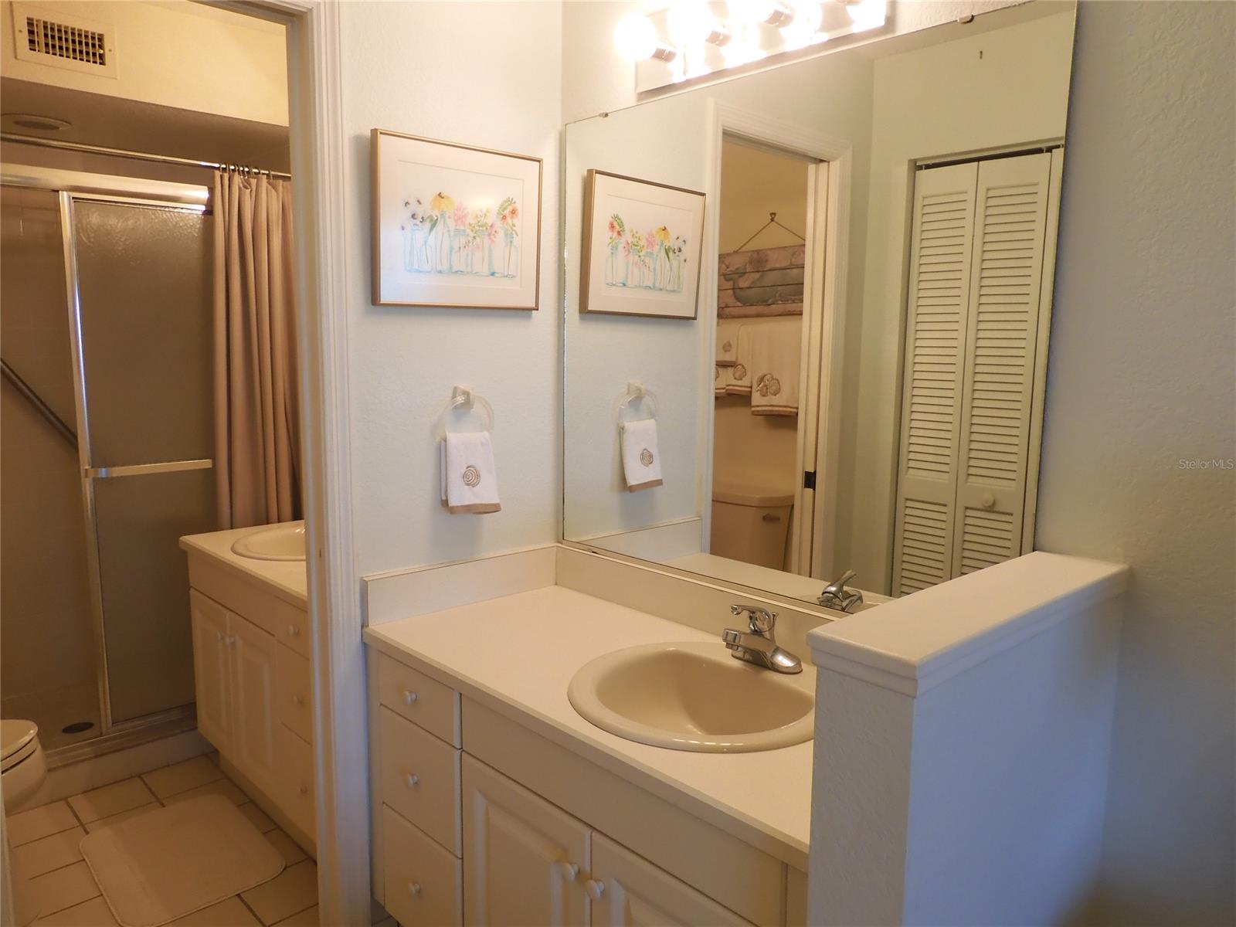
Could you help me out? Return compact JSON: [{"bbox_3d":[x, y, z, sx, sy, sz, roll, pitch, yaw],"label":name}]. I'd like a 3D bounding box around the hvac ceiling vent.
[{"bbox_3d":[-1.605,-1.231,2.495,0.256,0.157,0.021,-6,10,-43],"label":"hvac ceiling vent"}]

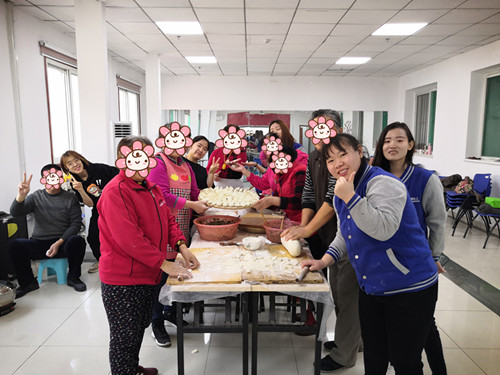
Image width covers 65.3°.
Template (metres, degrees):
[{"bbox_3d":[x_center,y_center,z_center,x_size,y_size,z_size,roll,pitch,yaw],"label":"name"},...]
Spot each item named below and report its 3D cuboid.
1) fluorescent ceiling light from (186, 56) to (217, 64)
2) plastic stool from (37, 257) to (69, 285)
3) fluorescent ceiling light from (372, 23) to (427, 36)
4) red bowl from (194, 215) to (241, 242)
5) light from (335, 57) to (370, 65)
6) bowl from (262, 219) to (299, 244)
[{"bbox_3d":[-0.952,-2.541,7.767,0.600,0.050,0.600,0,8,0],"label":"fluorescent ceiling light"},{"bbox_3d":[-1.983,0.815,4.023,0.290,0.280,0.270,0,8,0],"label":"plastic stool"},{"bbox_3d":[2.047,-2.187,5.391,0.600,0.050,0.600,0,8,0],"label":"fluorescent ceiling light"},{"bbox_3d":[-0.243,0.311,2.939,0.358,0.124,0.358,0,8,0],"label":"red bowl"},{"bbox_3d":[2.048,-2.520,7.768,0.600,0.050,0.600,0,8,0],"label":"light"},{"bbox_3d":[0.249,0.330,2.874,0.300,0.112,0.300,0,8,0],"label":"bowl"}]

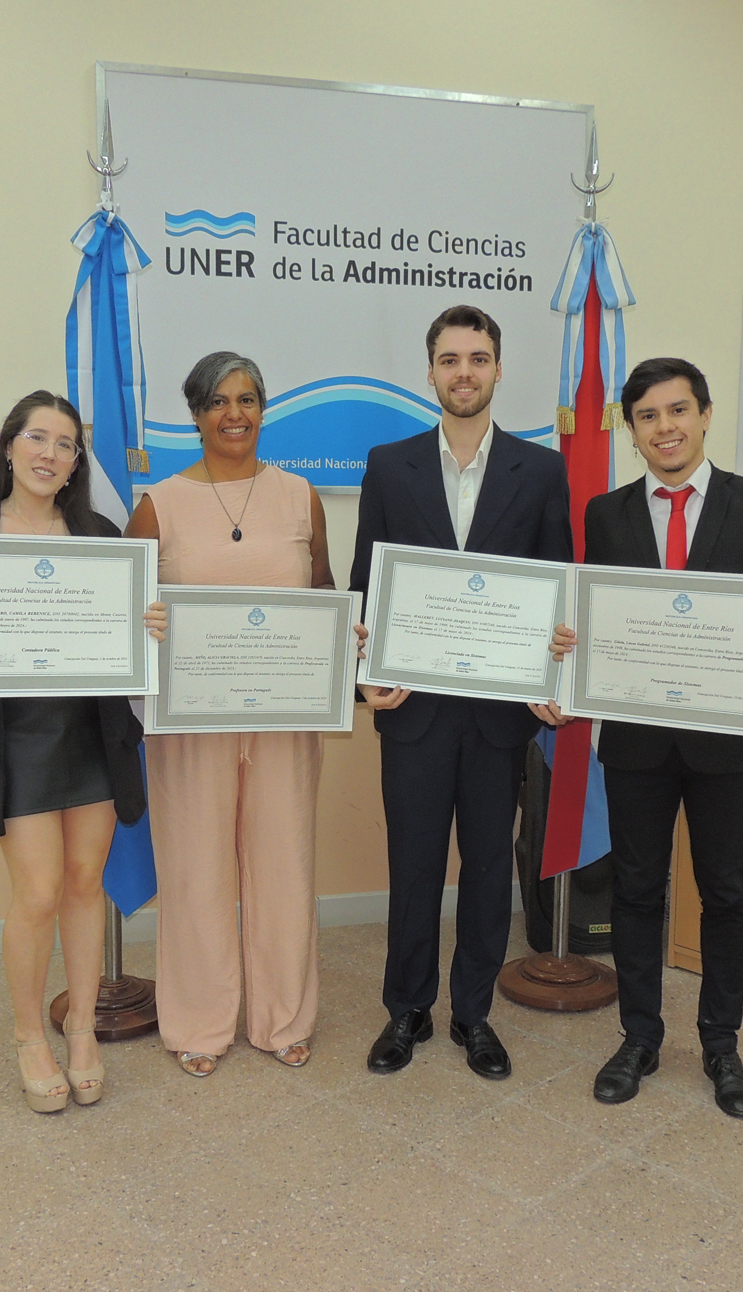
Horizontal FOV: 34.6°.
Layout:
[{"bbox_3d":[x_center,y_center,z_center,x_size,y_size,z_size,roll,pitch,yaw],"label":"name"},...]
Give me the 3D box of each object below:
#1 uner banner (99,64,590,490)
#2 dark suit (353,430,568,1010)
[{"bbox_3d":[-0.051,-1.061,3.607,1.500,1.197,0.030,-1,7,-13],"label":"uner banner"},{"bbox_3d":[0.197,0.224,2.879,0.540,1.471,0.340,1,7,1],"label":"dark suit"}]

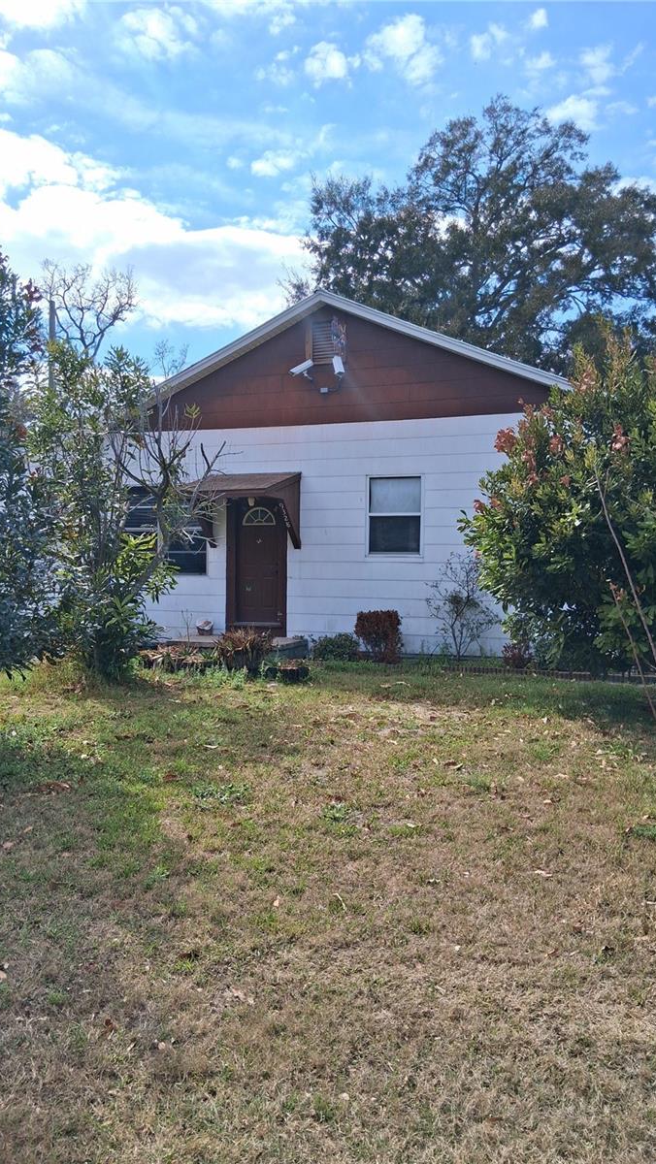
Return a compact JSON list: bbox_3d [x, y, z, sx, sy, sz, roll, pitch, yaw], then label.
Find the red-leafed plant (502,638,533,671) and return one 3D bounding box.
[{"bbox_3d":[2.676,1.025,12.400,0.450,0.468,0.420,1,1,12],"label":"red-leafed plant"}]

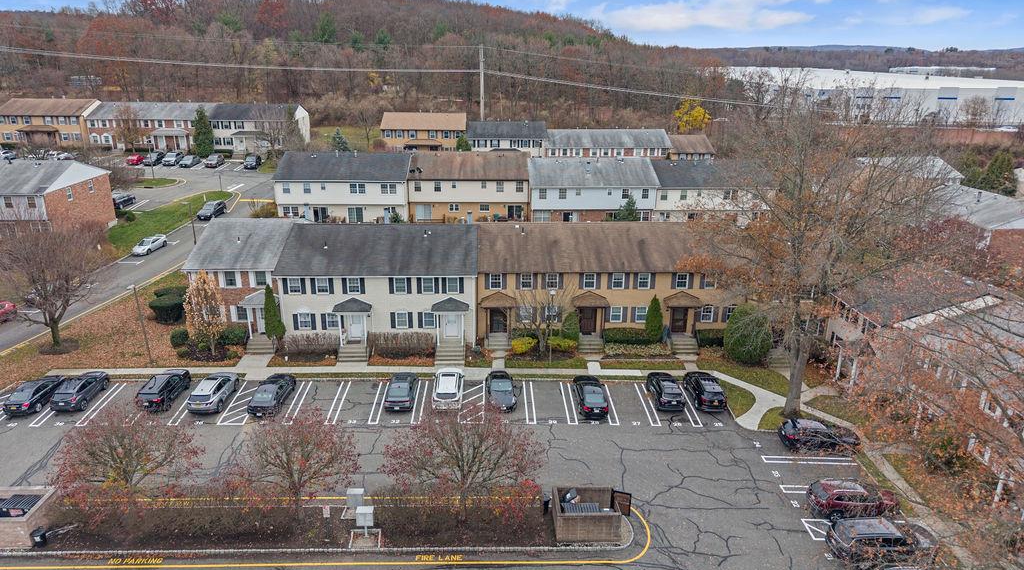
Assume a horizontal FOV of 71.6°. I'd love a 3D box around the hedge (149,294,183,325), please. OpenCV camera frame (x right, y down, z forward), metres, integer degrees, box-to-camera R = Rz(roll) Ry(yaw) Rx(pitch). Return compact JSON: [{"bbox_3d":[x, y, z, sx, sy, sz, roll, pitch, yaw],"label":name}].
[{"bbox_3d":[-28.175,1.833,58.520,3.000,1.950,2.700,0,20,-2],"label":"hedge"}]

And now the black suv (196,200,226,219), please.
[{"bbox_3d":[-35.199,-8.814,83.312,1.820,1.450,4.750,2,20,5],"label":"black suv"}]

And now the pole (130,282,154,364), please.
[{"bbox_3d":[-27.206,3.003,52.085,0.750,6.160,0.300,-10,22,-31],"label":"pole"}]

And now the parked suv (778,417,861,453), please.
[{"bbox_3d":[19.189,9.255,44.215,4.600,1.620,1.860,1,20,1],"label":"parked suv"}]

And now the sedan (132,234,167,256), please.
[{"bbox_3d":[-40.514,-4.512,79.410,1.740,1.330,4.400,5,21,9],"label":"sedan"}]

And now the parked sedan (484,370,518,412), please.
[{"bbox_3d":[-0.679,7.142,49.288,1.810,1.450,4.600,-2,20,-7],"label":"parked sedan"}]

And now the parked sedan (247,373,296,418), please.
[{"bbox_3d":[-15.771,7.062,46.865,1.840,1.450,4.800,0,20,-2],"label":"parked sedan"}]

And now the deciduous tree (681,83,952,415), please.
[{"bbox_3d":[18.357,-1.401,42.804,16.800,20.800,15.500,0,20,-2],"label":"deciduous tree"}]

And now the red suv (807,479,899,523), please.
[{"bbox_3d":[18.405,11.428,38.233,4.600,1.660,1.860,1,20,1],"label":"red suv"}]

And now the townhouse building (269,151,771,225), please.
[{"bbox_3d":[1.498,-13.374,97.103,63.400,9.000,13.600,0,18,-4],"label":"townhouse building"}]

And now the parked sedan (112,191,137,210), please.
[{"bbox_3d":[-48.489,-10.454,87.772,1.820,1.480,4.700,2,20,2],"label":"parked sedan"}]

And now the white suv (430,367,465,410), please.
[{"bbox_3d":[-4.261,6.744,47.760,1.840,1.670,4.620,0,20,-2],"label":"white suv"}]

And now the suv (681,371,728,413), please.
[{"bbox_3d":[13.012,6.867,47.848,1.900,1.720,4.800,0,20,-2],"label":"suv"}]

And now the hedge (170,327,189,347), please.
[{"bbox_3d":[-26.134,3.974,55.779,1.450,1.420,1.450,0,18,-3],"label":"hedge"}]

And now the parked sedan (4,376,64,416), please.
[{"bbox_3d":[-31.244,6.992,46.581,1.830,1.470,4.800,0,20,-2],"label":"parked sedan"}]

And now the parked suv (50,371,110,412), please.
[{"bbox_3d":[-28.522,6.795,47.046,1.800,1.580,4.470,0,20,-2],"label":"parked suv"}]

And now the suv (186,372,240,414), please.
[{"bbox_3d":[-19.657,6.849,47.027,1.865,1.665,4.605,0,20,-2],"label":"suv"}]

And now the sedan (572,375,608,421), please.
[{"bbox_3d":[5.504,7.419,48.800,1.810,1.460,4.800,0,20,-1],"label":"sedan"}]

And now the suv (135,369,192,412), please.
[{"bbox_3d":[-23.784,7.024,48.232,1.850,1.680,4.700,0,20,-3],"label":"suv"}]

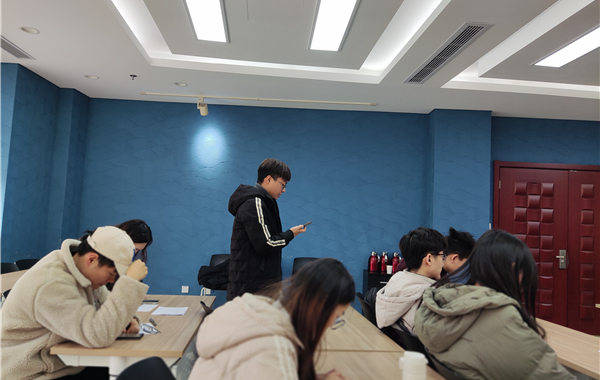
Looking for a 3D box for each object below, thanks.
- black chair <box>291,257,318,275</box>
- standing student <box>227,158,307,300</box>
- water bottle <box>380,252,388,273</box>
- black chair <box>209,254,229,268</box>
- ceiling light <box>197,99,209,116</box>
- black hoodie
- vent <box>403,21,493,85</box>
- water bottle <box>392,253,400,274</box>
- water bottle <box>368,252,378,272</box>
[{"bbox_3d":[0.122,1.285,5.281,0.470,0.830,0.520,2,-4,0],"label":"black chair"},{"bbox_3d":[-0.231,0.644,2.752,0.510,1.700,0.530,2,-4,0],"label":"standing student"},{"bbox_3d":[1.080,0.921,5.485,0.120,0.260,0.120,4,-4,-17],"label":"water bottle"},{"bbox_3d":[-0.966,1.237,5.256,0.470,0.830,0.520,2,-4,13],"label":"black chair"},{"bbox_3d":[-1.230,-1.054,5.501,0.140,0.220,0.170,2,-4,3],"label":"ceiling light"},{"bbox_3d":[-0.255,0.363,2.770,0.430,0.800,0.540,2,-4,0],"label":"black hoodie"},{"bbox_3d":[1.281,-1.191,3.943,0.215,0.050,1.420,3,-4,-5],"label":"vent"},{"bbox_3d":[1.222,0.927,5.486,0.120,0.260,0.120,-1,-5,37],"label":"water bottle"},{"bbox_3d":[0.938,0.915,5.485,0.120,0.260,0.120,1,-4,16],"label":"water bottle"}]

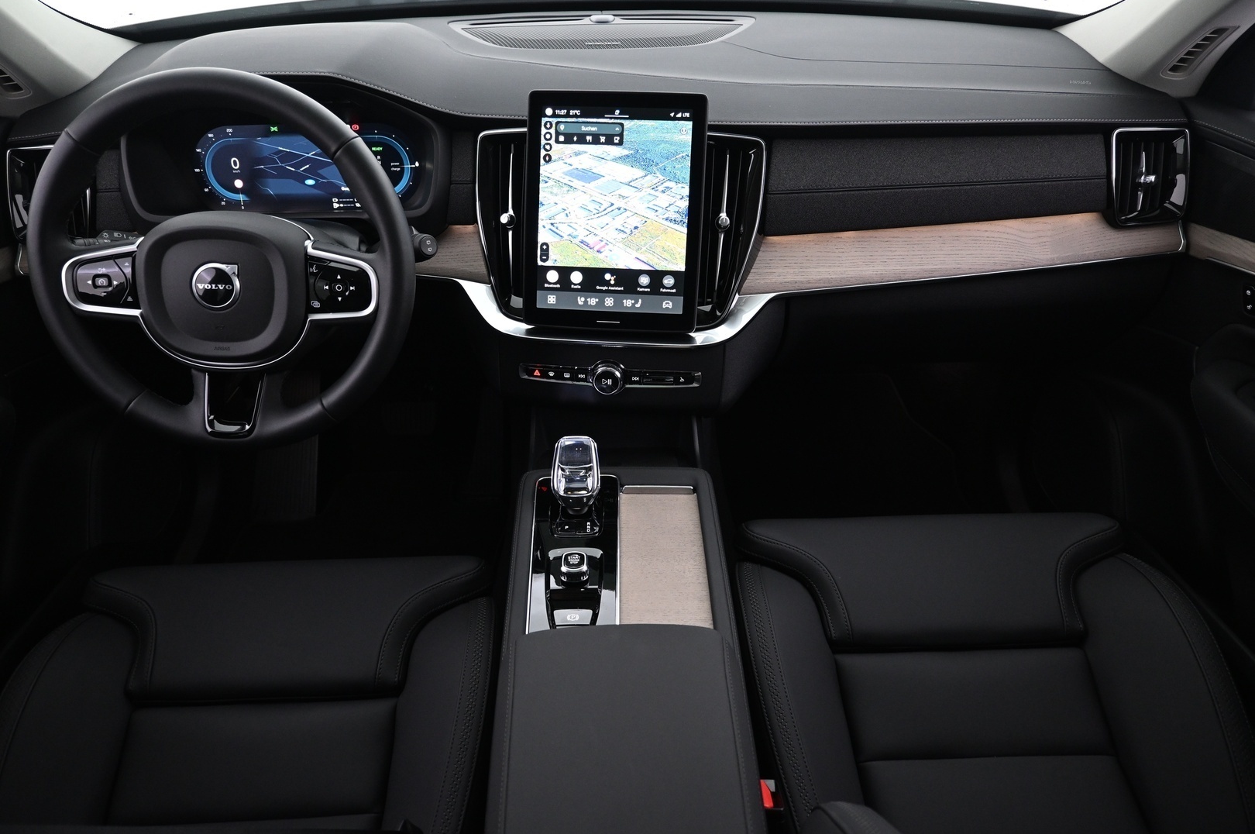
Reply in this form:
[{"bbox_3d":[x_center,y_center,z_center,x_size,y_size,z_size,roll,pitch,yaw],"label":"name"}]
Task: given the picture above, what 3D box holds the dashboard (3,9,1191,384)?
[{"bbox_3d":[-0.030,-0.331,1.167,1.430,0.365,0.555,-1,33,-1],"label":"dashboard"}]

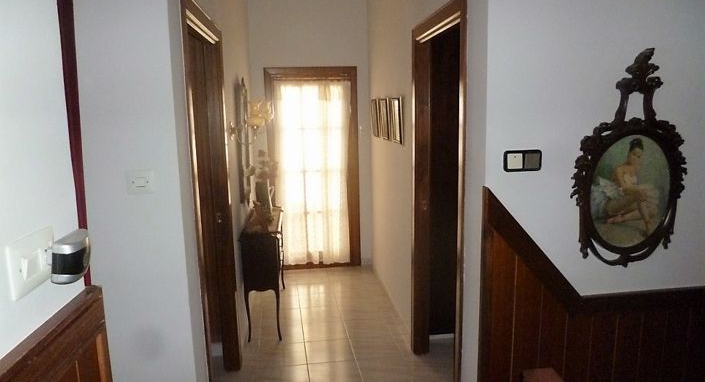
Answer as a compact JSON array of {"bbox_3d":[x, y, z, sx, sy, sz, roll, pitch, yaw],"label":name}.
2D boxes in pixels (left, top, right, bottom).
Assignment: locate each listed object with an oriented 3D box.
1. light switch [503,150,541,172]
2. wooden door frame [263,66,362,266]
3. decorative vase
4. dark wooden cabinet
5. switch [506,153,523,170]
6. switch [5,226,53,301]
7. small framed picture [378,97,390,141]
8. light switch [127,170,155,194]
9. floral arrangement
[{"bbox_3d":[0.688,-0.118,1.956,0.157,0.082,0.016,-2,9,-9],"label":"light switch"},{"bbox_3d":[-0.382,-0.197,4.955,0.910,2.040,0.110,-2,9,-9],"label":"wooden door frame"},{"bbox_3d":[-0.730,0.060,4.034,0.140,0.290,0.140,-2,9,-6],"label":"decorative vase"},{"bbox_3d":[-0.683,0.614,3.934,0.273,0.777,1.100,-2,9,-6],"label":"dark wooden cabinet"},{"bbox_3d":[0.654,-0.116,1.951,0.062,0.063,0.016,-2,9,-9],"label":"switch"},{"bbox_3d":[-0.530,0.115,0.808,0.015,0.086,0.139,-2,9,-9],"label":"switch"},{"bbox_3d":[0.265,-0.588,3.990,0.030,0.324,0.300,-2,9,-6],"label":"small framed picture"},{"bbox_3d":[-0.748,-0.030,1.720,0.088,0.085,0.016,-2,9,-9],"label":"light switch"},{"bbox_3d":[-0.734,-0.188,3.984,0.250,0.275,0.240,-2,9,-6],"label":"floral arrangement"}]

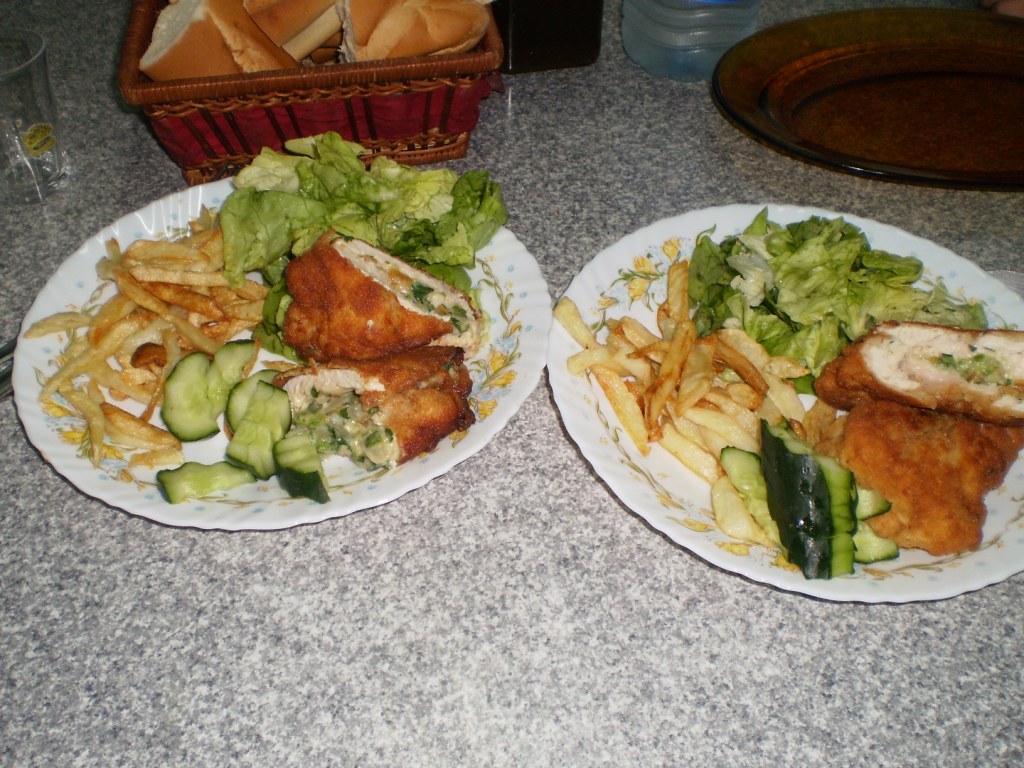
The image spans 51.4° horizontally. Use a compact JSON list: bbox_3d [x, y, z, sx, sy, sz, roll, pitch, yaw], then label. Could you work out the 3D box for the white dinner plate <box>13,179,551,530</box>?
[{"bbox_3d":[-0.106,-0.023,0.512,0.248,0.023,0.248,1,46,0],"label":"white dinner plate"}]

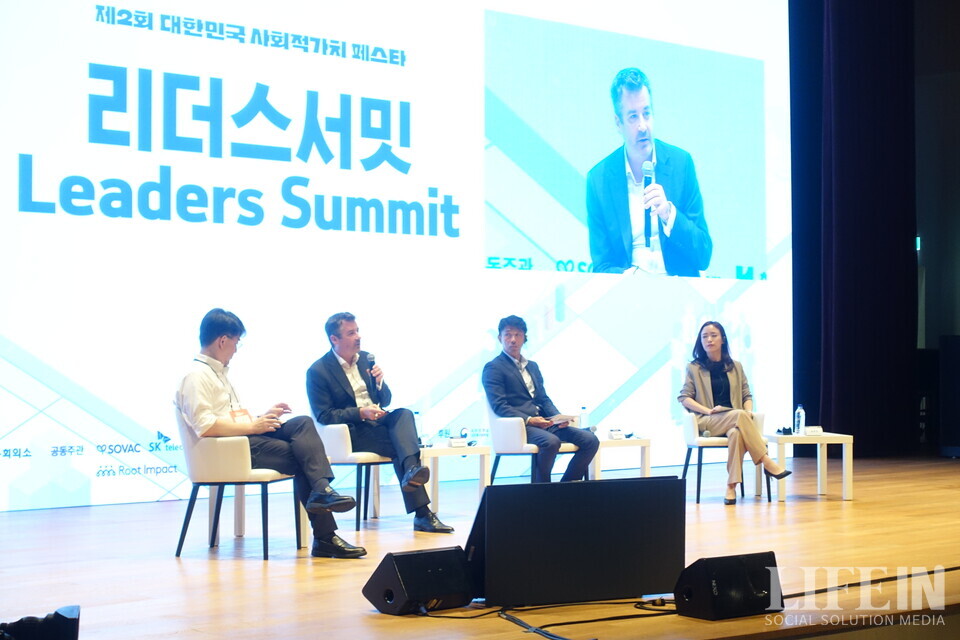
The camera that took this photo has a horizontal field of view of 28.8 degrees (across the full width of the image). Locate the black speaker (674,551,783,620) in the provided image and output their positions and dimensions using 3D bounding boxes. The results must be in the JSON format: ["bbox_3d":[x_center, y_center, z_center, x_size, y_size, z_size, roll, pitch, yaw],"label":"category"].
[{"bbox_3d":[0.989,1.057,7.496,0.388,0.240,0.255,1,-1,-38],"label":"black speaker"}]

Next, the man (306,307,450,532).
[{"bbox_3d":[-0.571,0.601,11.236,0.560,1.300,0.950,1,-1,-43],"label":"man"}]

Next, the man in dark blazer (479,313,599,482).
[{"bbox_3d":[0.475,0.615,12.268,0.540,1.300,0.750,1,-1,-42],"label":"man in dark blazer"}]

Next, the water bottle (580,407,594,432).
[{"bbox_3d":[0.726,0.716,12.989,0.070,0.222,0.070,0,-1,0],"label":"water bottle"}]

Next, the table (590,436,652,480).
[{"bbox_3d":[0.782,1.049,12.840,0.550,0.450,0.550,1,-1,-44],"label":"table"}]

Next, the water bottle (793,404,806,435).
[{"bbox_3d":[2.298,0.715,13.390,0.070,0.222,0.070,0,-1,0],"label":"water bottle"}]

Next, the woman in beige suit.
[{"bbox_3d":[1.742,0.634,13.100,0.700,1.280,0.730,0,-1,-8],"label":"woman in beige suit"}]

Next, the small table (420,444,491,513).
[{"bbox_3d":[-0.323,1.037,11.885,0.550,0.450,0.550,1,-1,-42],"label":"small table"}]

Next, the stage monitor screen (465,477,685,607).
[{"bbox_3d":[0.387,0.935,8.063,0.970,0.510,0.330,0,-1,-26],"label":"stage monitor screen"}]

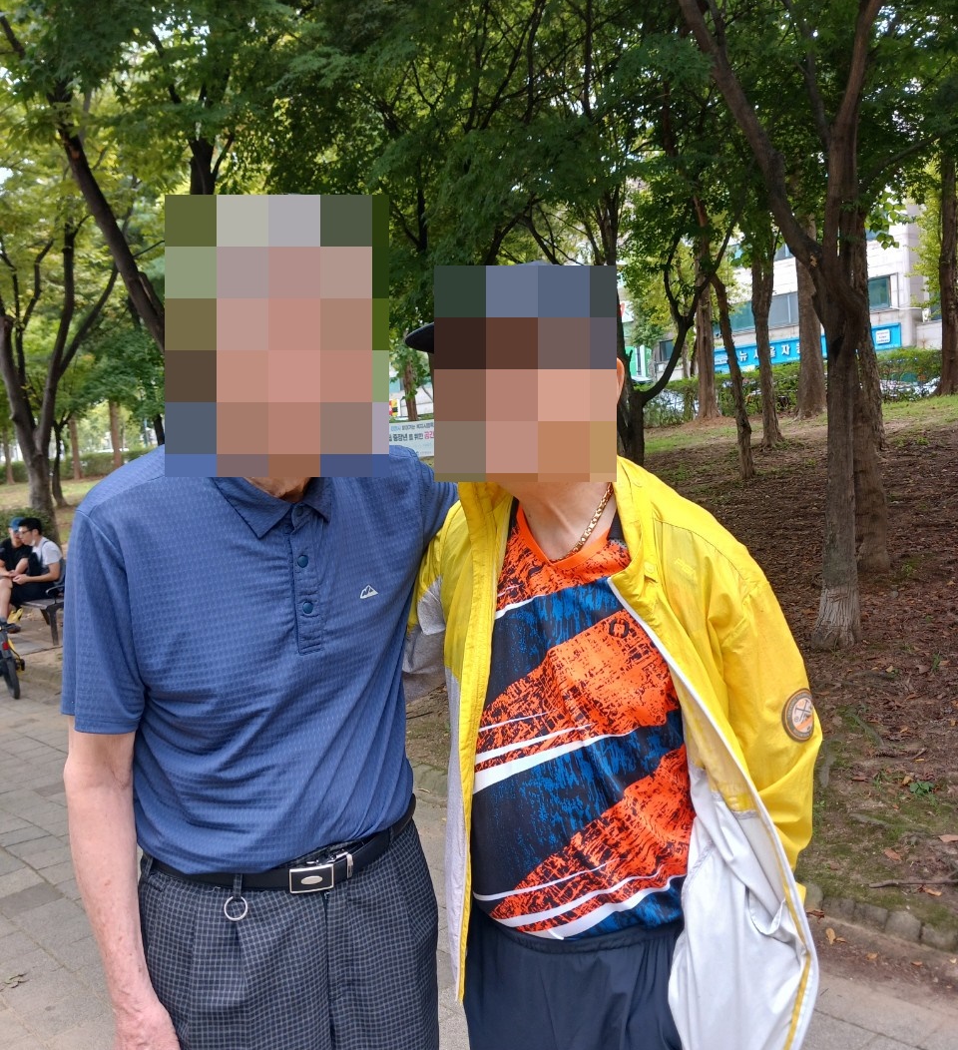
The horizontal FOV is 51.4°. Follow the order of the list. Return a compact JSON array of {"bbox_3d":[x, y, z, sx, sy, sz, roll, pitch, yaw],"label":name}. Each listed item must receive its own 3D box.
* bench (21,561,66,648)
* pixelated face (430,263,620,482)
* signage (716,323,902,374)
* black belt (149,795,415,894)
[{"bbox_3d":[-4.420,0.750,10.100,1.600,0.800,0.600,1,1,45],"label":"bench"},{"bbox_3d":[0.057,-0.168,1.130,0.190,0.240,0.220,1,1,29],"label":"pixelated face"},{"bbox_3d":[15.300,-8.400,47.500,0.250,1.050,10.100,-1,1,-43],"label":"signage"},{"bbox_3d":[-0.248,0.392,1.250,0.335,0.075,0.250,0,1,-19],"label":"black belt"}]

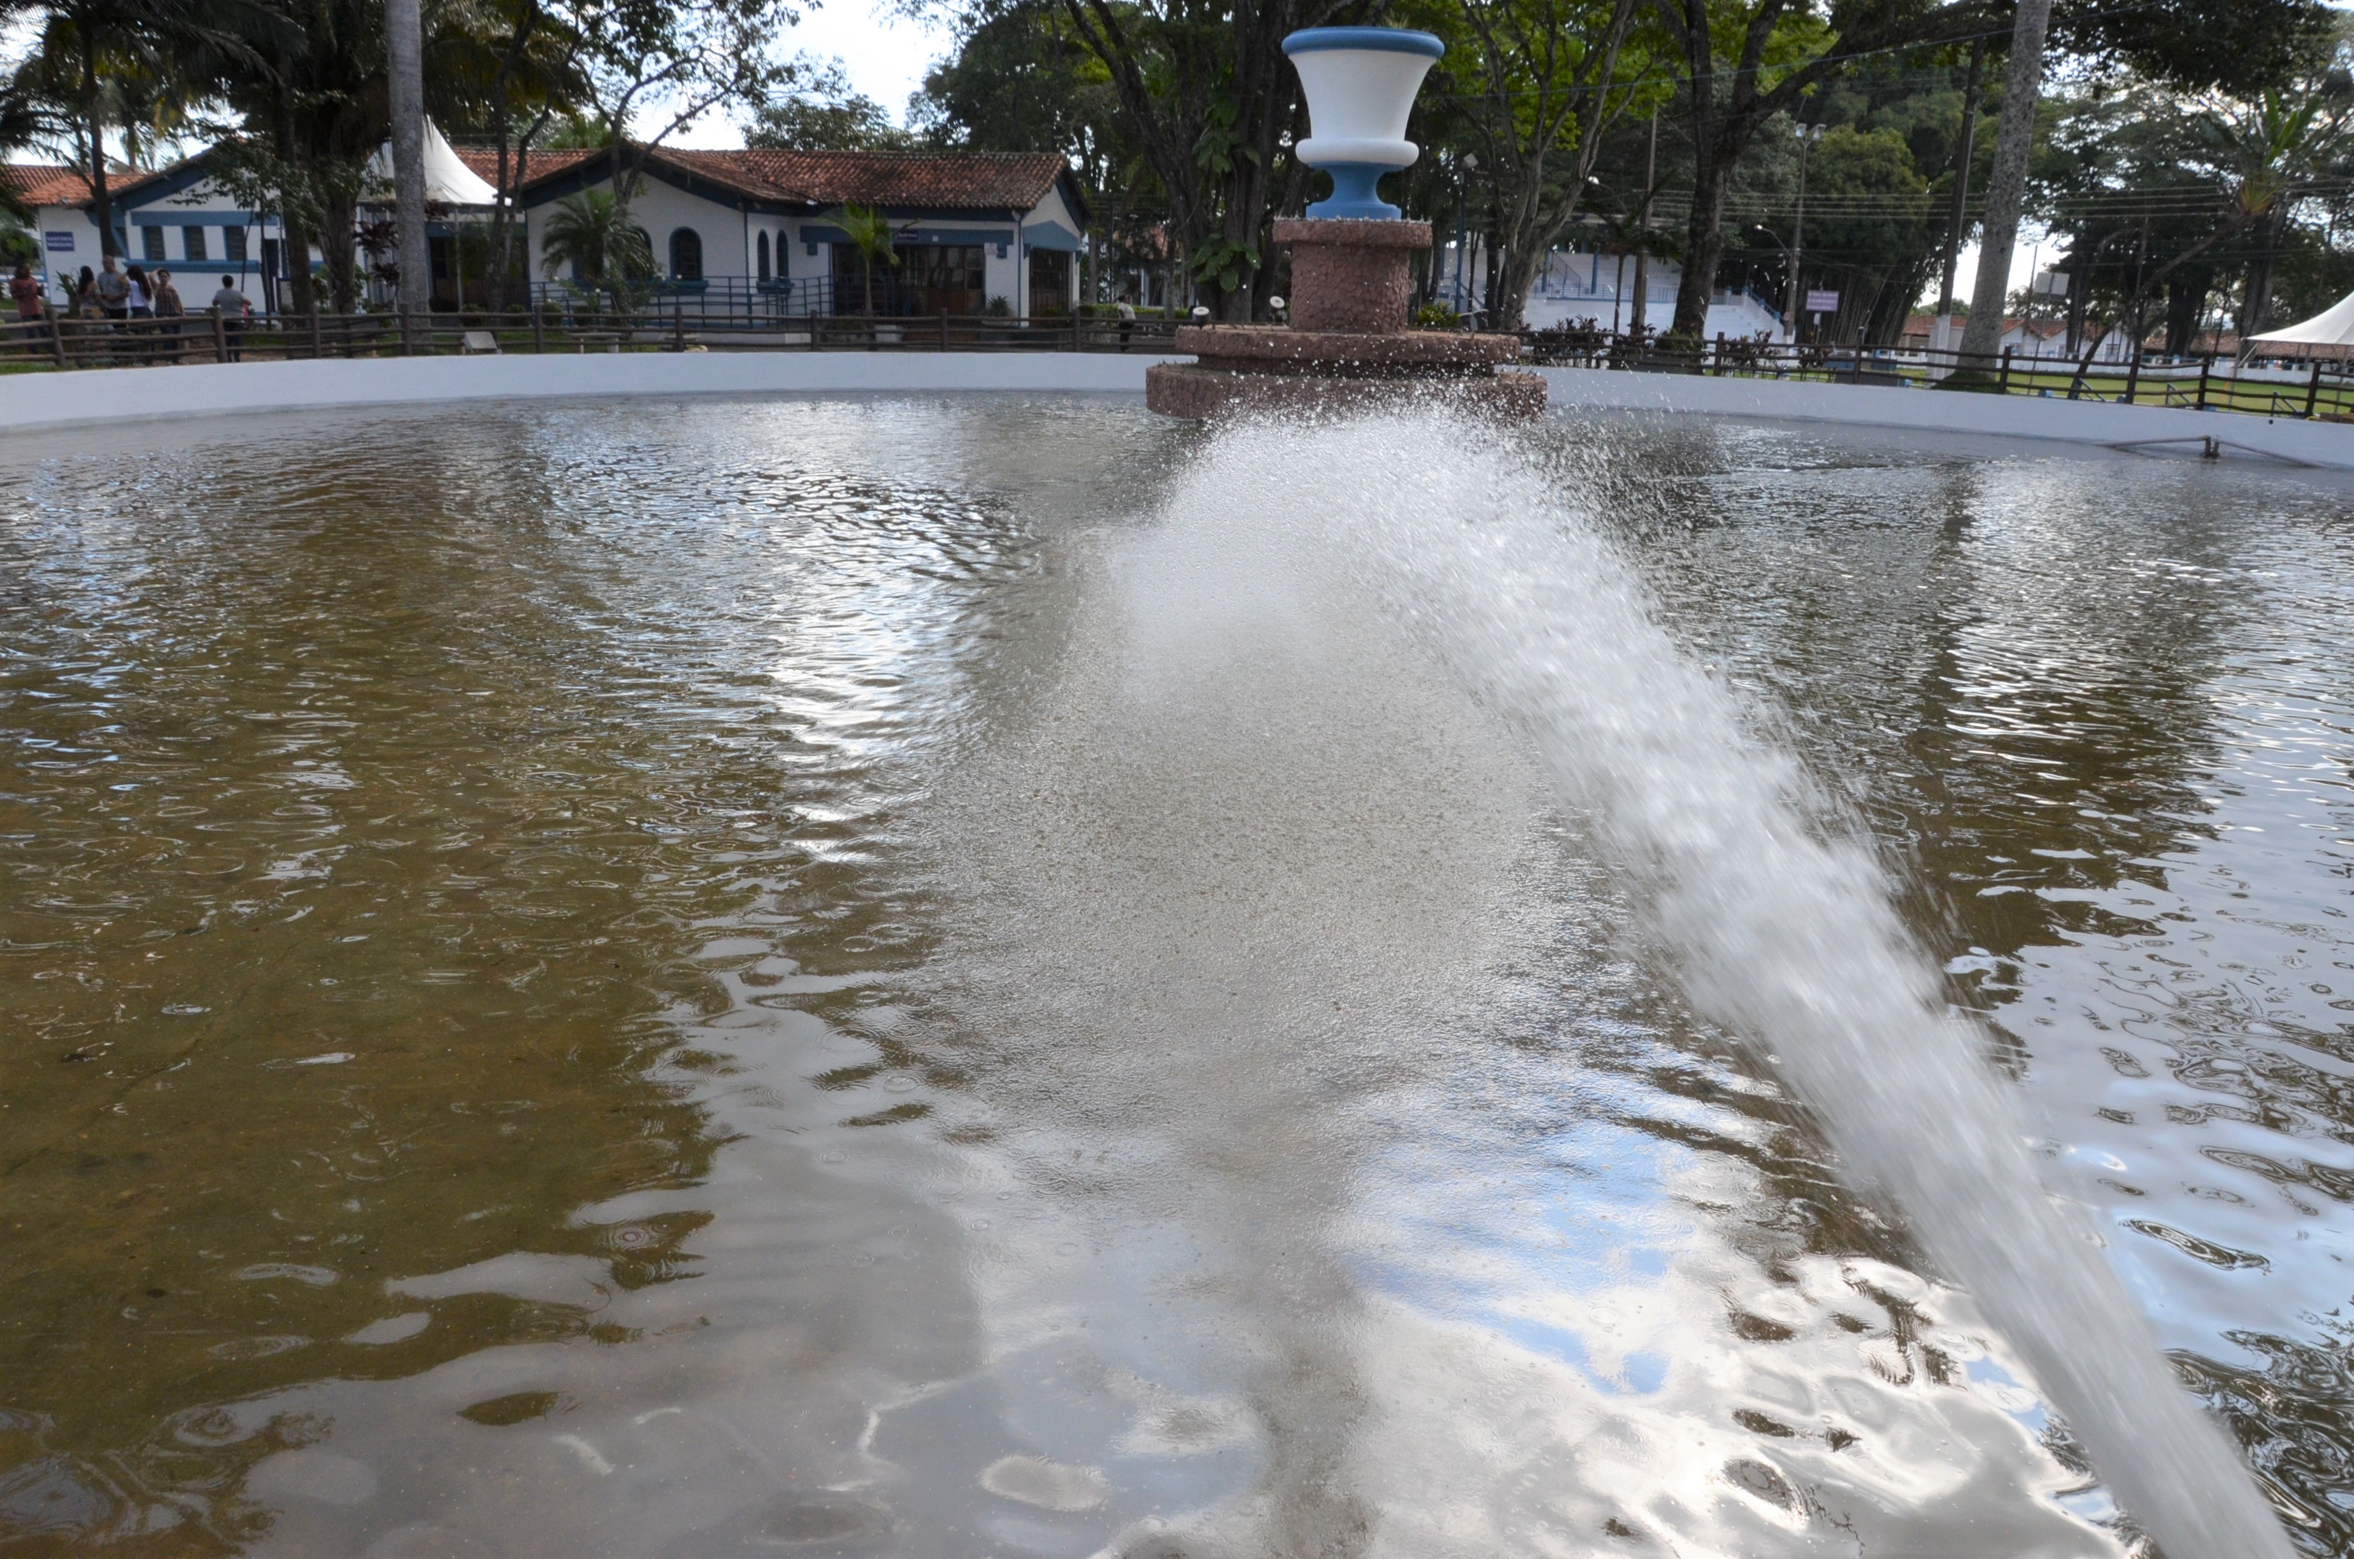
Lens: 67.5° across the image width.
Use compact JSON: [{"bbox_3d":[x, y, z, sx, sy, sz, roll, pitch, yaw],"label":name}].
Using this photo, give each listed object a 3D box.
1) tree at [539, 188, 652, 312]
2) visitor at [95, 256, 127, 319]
[{"bbox_3d":[-14.538,-12.968,44.000,2.800,3.400,2.800,-4,16,-17],"label":"tree"},{"bbox_3d":[-17.997,-7.944,29.800,0.540,1.740,0.400,-2,16,-12],"label":"visitor"}]

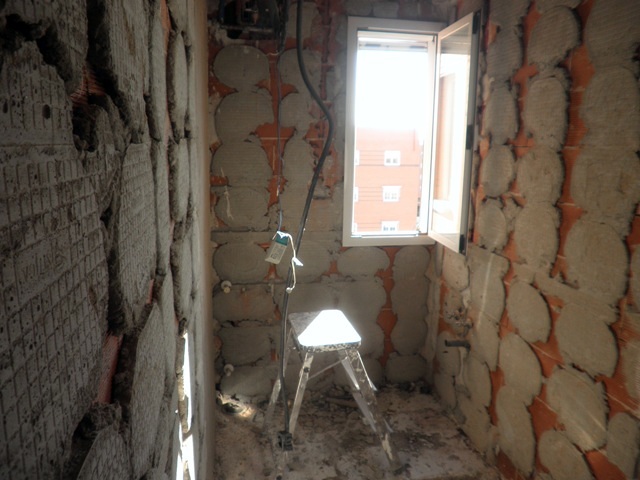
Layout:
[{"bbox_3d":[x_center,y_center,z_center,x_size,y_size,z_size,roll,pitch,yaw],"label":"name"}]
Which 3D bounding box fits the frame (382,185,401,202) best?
[{"bbox_3d":[5.615,-3.610,37.644,1.400,1.250,0.150,-2,11,-10],"label":"frame"}]

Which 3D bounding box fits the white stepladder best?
[{"bbox_3d":[0.041,0.714,2.368,0.565,0.625,0.465,-2,11,-11],"label":"white stepladder"}]

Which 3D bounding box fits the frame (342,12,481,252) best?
[{"bbox_3d":[0.459,-0.539,2.516,0.566,1.245,0.490,-2,11,-10],"label":"frame"}]

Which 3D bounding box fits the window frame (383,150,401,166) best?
[{"bbox_3d":[5.565,-6.291,37.105,1.360,1.200,0.150,-2,11,-10],"label":"window frame"}]

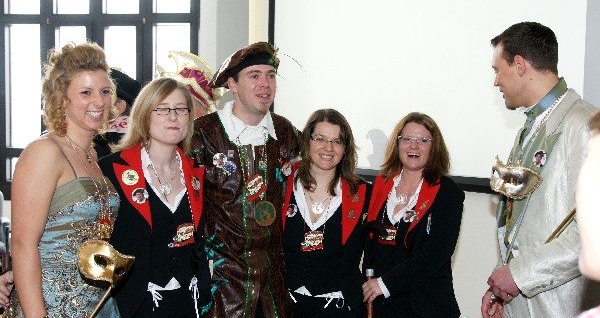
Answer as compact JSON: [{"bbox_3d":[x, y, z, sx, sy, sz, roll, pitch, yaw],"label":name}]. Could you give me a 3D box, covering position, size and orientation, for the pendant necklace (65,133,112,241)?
[{"bbox_3d":[-0.616,0.083,1.610,0.130,0.300,0.130,3,4,33],"label":"pendant necklace"}]

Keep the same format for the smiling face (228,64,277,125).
[{"bbox_3d":[-0.166,-0.221,1.880,0.150,0.200,0.140,-1,1,-36],"label":"smiling face"}]

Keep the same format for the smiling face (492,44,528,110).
[{"bbox_3d":[0.626,-0.243,1.620,0.125,0.190,0.140,-4,0,30],"label":"smiling face"}]

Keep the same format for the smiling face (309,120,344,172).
[{"bbox_3d":[0.098,-0.043,2.040,0.130,0.180,0.120,6,3,3],"label":"smiling face"}]

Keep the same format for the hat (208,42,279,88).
[{"bbox_3d":[-0.195,-0.328,1.930,0.240,0.125,0.250,-1,-14,-36],"label":"hat"}]

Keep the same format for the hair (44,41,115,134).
[{"bbox_3d":[-0.668,-0.213,1.660,0.230,0.275,0.210,4,4,40],"label":"hair"}]

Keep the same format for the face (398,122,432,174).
[{"bbox_3d":[0.437,-0.043,2.080,0.135,0.185,0.120,4,2,14],"label":"face"}]

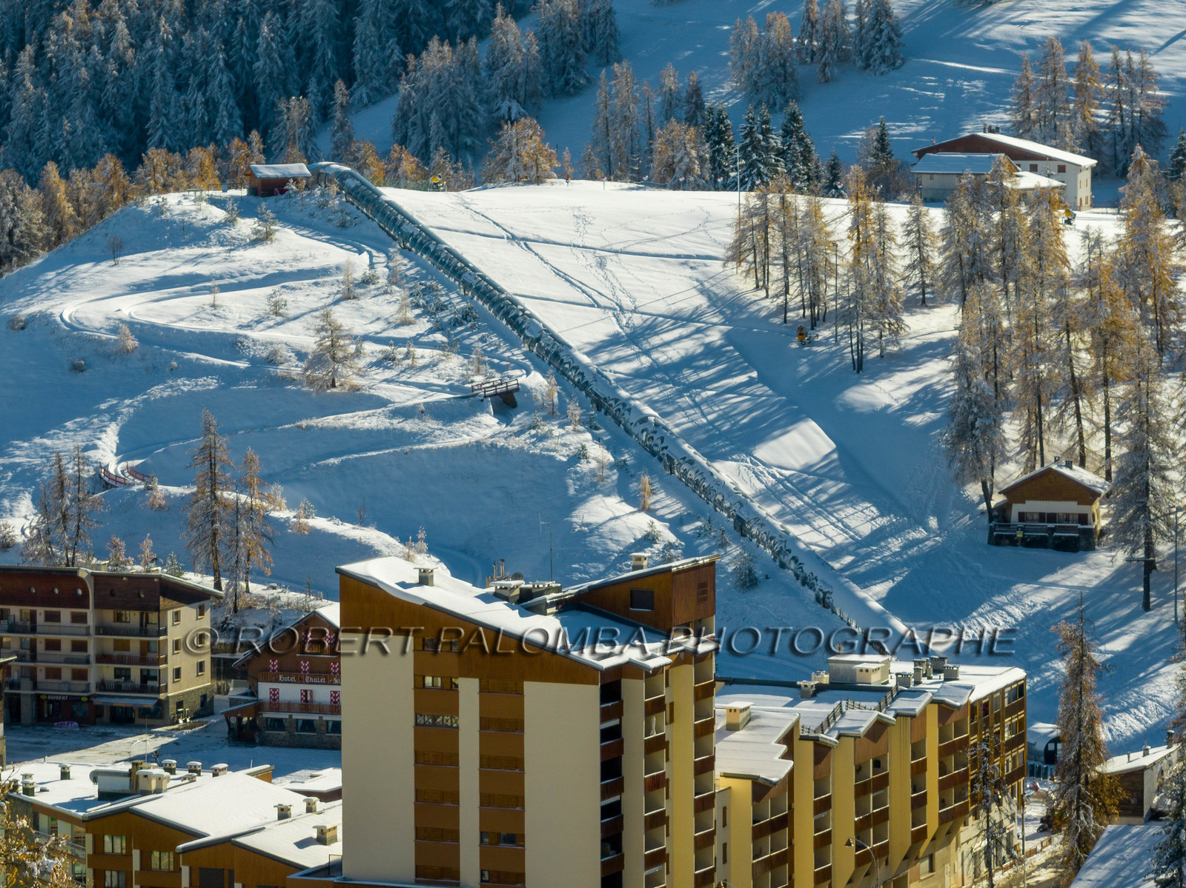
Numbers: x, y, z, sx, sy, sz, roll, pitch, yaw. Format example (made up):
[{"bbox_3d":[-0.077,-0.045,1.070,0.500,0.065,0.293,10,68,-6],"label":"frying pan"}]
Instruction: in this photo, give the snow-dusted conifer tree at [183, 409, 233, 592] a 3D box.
[{"bbox_3d":[-39.049,5.741,560.000,5.180,18.630,5.180,0,5,0],"label":"snow-dusted conifer tree"}]

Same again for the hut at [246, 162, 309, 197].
[{"bbox_3d":[-39.021,-32.886,685.000,7.100,4.000,4.900,-2,5,-20],"label":"hut"}]

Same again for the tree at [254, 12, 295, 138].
[{"bbox_3d":[-53.759,-62.198,930.000,7.032,21.458,7.032,0,5,0],"label":"tree"}]

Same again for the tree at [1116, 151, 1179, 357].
[{"bbox_3d":[63.413,-21.967,630.000,7.305,24.122,7.305,0,5,0],"label":"tree"}]

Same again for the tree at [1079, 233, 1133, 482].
[{"bbox_3d":[53.016,-8.572,570.000,5.555,26.399,5.555,0,5,0],"label":"tree"}]

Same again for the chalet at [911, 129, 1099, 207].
[{"bbox_3d":[59.750,-39.661,800.000,24.500,11.200,19.000,1,5,17],"label":"chalet"}]

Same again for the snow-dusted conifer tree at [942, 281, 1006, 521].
[{"bbox_3d":[41.120,-4.093,594.000,6.890,26.150,6.890,0,5,0],"label":"snow-dusted conifer tree"}]

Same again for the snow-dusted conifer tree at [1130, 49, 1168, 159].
[{"bbox_3d":[90.229,-55.050,895.000,6.170,18.350,6.170,0,5,0],"label":"snow-dusted conifer tree"}]

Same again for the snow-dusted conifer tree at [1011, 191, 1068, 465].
[{"bbox_3d":[46.377,-11.294,572.000,5.767,30.700,5.767,0,5,0],"label":"snow-dusted conifer tree"}]

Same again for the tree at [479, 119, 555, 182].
[{"bbox_3d":[-9.244,-36.749,692.000,9.530,8.370,9.530,0,5,0],"label":"tree"}]

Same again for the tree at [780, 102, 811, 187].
[{"bbox_3d":[26.520,-39.239,724.000,4.260,11.560,4.260,0,5,0],"label":"tree"}]

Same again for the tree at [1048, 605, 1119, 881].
[{"bbox_3d":[40.217,24.609,452.000,5.772,22.672,5.772,0,5,0],"label":"tree"}]

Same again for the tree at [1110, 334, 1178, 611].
[{"bbox_3d":[52.791,2.706,528.000,6.477,26.396,6.477,0,5,0],"label":"tree"}]

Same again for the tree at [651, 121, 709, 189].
[{"bbox_3d":[11.182,-37.123,708.000,7.490,8.800,7.490,0,5,0],"label":"tree"}]

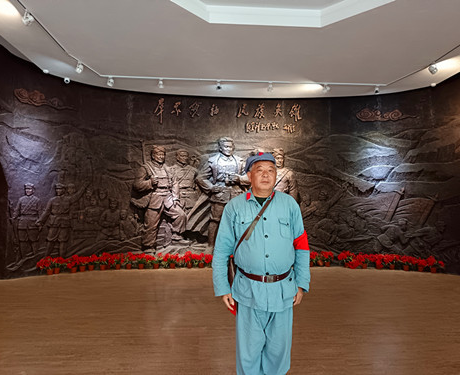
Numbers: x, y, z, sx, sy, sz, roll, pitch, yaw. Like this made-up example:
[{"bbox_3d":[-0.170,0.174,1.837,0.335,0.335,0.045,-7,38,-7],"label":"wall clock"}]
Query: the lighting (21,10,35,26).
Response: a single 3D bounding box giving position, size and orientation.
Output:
[{"bbox_3d":[-2.538,-2.122,4.354,0.150,0.175,0.110,0,-3,-6],"label":"lighting"}]

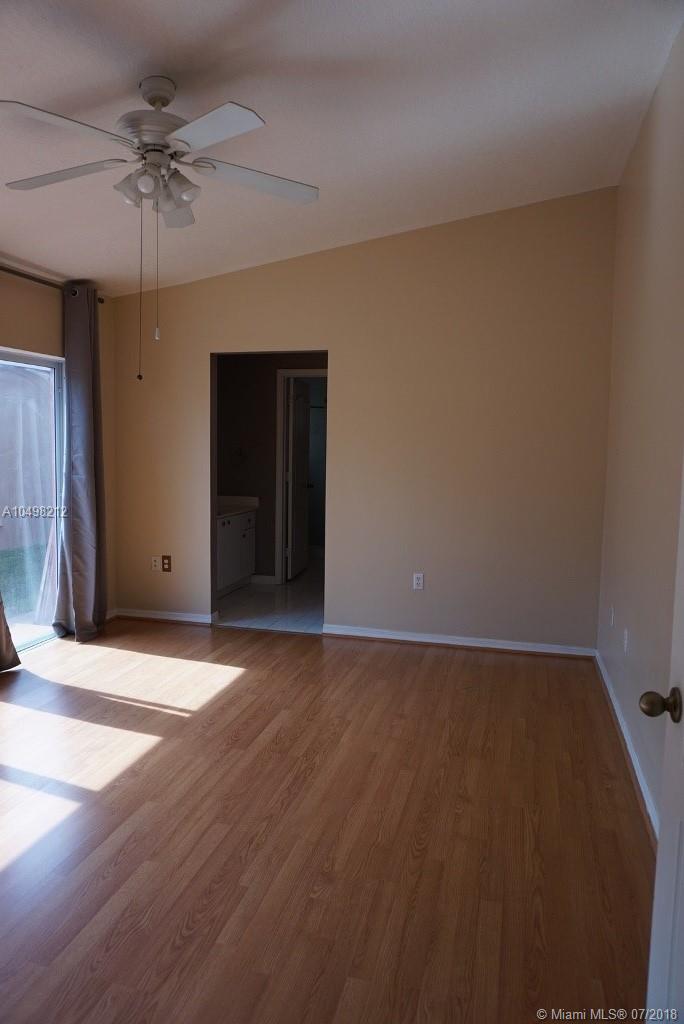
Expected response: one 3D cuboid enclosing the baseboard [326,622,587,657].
[{"bbox_3d":[0.772,0.904,4.783,1.902,0.075,0.018,2,6,14],"label":"baseboard"}]

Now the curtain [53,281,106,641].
[{"bbox_3d":[-1.831,-0.334,4.835,0.169,2.466,0.389,2,6,14],"label":"curtain"}]

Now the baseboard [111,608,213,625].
[{"bbox_3d":[-1.405,0.819,5.341,0.812,0.075,0.018,2,6,14],"label":"baseboard"}]

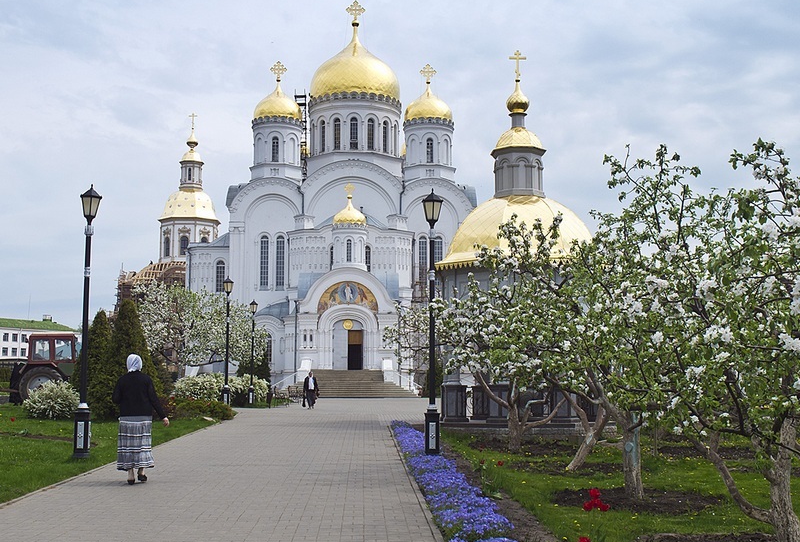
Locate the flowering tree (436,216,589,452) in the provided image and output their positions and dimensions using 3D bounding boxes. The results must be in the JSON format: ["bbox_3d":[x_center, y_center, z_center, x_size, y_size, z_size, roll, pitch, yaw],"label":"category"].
[{"bbox_3d":[2.004,1.111,18.200,2.800,4.050,2.700,1,-5,-2],"label":"flowering tree"}]

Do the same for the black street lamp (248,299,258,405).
[{"bbox_3d":[-6.031,3.403,42.900,0.340,4.400,0.340,1,-5,-2],"label":"black street lamp"}]

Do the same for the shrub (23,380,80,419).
[{"bbox_3d":[-10.105,3.752,30.200,1.650,1.100,1.550,1,-5,-2],"label":"shrub"}]

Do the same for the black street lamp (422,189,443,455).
[{"bbox_3d":[0.549,0.863,17.186,0.340,4.400,0.340,1,-5,-2],"label":"black street lamp"}]

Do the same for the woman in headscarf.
[{"bbox_3d":[-3.264,1.863,13.128,0.660,1.614,0.450,1,-6,-5],"label":"woman in headscarf"}]

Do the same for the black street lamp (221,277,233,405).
[{"bbox_3d":[-5.628,2.362,33.612,0.360,4.386,0.360,1,-6,-6],"label":"black street lamp"}]

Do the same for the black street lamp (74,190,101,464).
[{"bbox_3d":[-5.047,0.795,16.914,0.360,4.437,0.360,0,-6,6],"label":"black street lamp"}]

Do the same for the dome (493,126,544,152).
[{"bbox_3d":[3.410,-3.788,29.900,1.550,0.704,1.550,1,-6,-9],"label":"dome"}]

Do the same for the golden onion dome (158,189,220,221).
[{"bbox_3d":[-24.576,-7.684,122.000,7.100,3.756,7.100,-2,-6,19],"label":"golden onion dome"}]

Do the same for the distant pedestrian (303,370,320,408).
[{"bbox_3d":[-3.588,4.856,42.273,0.660,1.511,0.450,1,-6,-3],"label":"distant pedestrian"}]

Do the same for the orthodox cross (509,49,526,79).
[{"bbox_3d":[3.194,-5.599,28.200,0.460,0.810,0.060,1,-5,-2],"label":"orthodox cross"}]

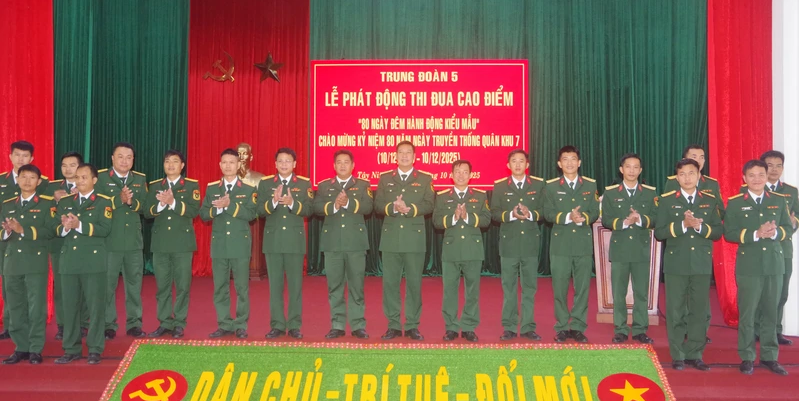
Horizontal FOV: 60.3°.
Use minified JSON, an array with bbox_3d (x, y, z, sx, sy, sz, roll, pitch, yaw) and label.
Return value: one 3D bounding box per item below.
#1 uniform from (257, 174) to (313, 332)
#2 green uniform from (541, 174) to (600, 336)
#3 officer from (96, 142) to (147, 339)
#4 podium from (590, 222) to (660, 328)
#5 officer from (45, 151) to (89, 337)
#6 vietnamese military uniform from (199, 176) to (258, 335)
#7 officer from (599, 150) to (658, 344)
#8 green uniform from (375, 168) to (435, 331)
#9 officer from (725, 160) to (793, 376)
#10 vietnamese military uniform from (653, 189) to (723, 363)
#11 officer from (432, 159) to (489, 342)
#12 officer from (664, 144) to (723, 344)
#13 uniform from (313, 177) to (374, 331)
[{"bbox_3d":[-1.035,0.477,6.250,0.490,1.440,0.380,0,-1,-7],"label":"uniform"},{"bbox_3d":[1.497,0.474,5.990,0.505,1.405,0.400,0,0,3],"label":"green uniform"},{"bbox_3d":[-2.528,0.346,6.267,0.456,1.762,0.420,1,-1,-14],"label":"officer"},{"bbox_3d":[2.403,0.751,7.359,0.680,1.087,0.480,0,-1,9],"label":"podium"},{"bbox_3d":[-2.931,0.391,6.156,0.466,1.662,0.420,0,-1,-9],"label":"officer"},{"bbox_3d":[-1.541,0.495,6.200,0.505,1.390,0.400,0,0,-3],"label":"vietnamese military uniform"},{"bbox_3d":[2.044,0.411,6.084,0.514,1.665,0.420,0,-1,16],"label":"officer"},{"bbox_3d":[0.044,0.445,6.080,0.530,1.462,0.410,0,0,2],"label":"green uniform"},{"bbox_3d":[2.904,0.526,5.560,0.551,1.718,0.420,0,-1,18],"label":"officer"},{"bbox_3d":[2.408,0.644,5.727,0.567,1.466,0.380,0,-1,14],"label":"vietnamese military uniform"},{"bbox_3d":[0.553,0.443,6.090,0.500,1.610,0.420,0,-1,5],"label":"officer"},{"bbox_3d":[2.542,0.368,5.940,0.492,1.716,0.450,0,0,6],"label":"officer"},{"bbox_3d":[-0.501,0.482,6.160,0.555,1.400,0.400,0,0,0],"label":"uniform"}]

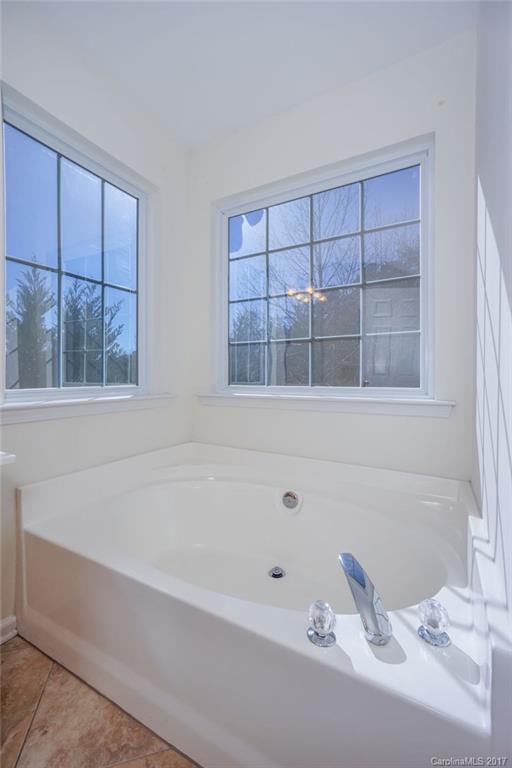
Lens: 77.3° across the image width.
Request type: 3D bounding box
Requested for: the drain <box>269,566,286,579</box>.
[{"bbox_3d":[0.095,0.840,1.423,0.075,0.025,0.075,0,1,0],"label":"drain"}]

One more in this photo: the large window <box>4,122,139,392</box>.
[{"bbox_3d":[-0.827,-0.516,1.552,0.090,1.110,0.700,1,1,29],"label":"large window"}]

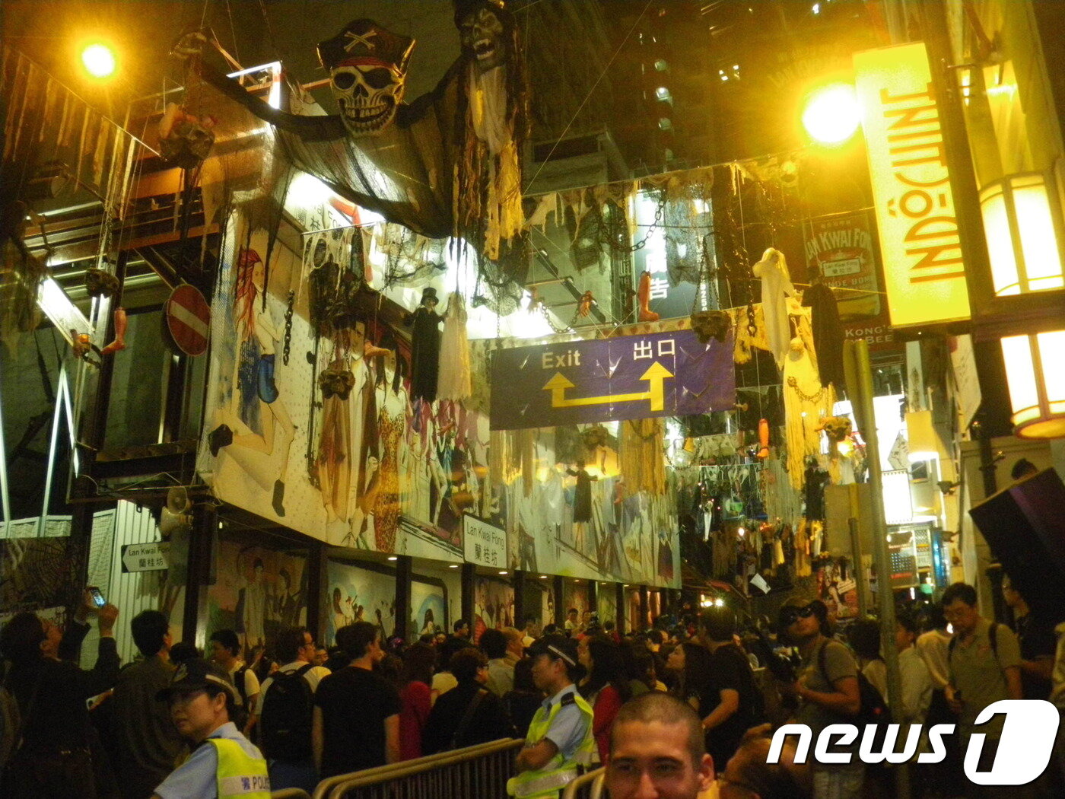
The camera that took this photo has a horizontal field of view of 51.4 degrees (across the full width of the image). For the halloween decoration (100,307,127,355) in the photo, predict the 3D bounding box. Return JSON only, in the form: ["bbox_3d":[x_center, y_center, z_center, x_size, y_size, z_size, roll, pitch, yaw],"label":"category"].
[{"bbox_3d":[-3.709,-0.607,9.800,0.190,0.430,0.110,-7,-20,16],"label":"halloween decoration"}]

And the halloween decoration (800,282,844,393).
[{"bbox_3d":[2.745,-0.612,10.500,0.330,1.080,0.250,-6,-19,13],"label":"halloween decoration"}]

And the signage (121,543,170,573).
[{"bbox_3d":[-3.502,1.457,10.200,0.580,0.245,0.040,-7,-20,16],"label":"signage"}]

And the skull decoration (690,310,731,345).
[{"bbox_3d":[1.765,-0.717,11.000,0.370,0.280,0.270,-6,-19,13],"label":"skull decoration"}]

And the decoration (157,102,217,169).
[{"bbox_3d":[-2.487,-1.905,8.000,0.360,0.380,0.320,0,-19,-3],"label":"decoration"}]

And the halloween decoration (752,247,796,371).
[{"bbox_3d":[2.284,-0.860,10.500,0.330,1.200,0.250,-2,-19,3],"label":"halloween decoration"}]

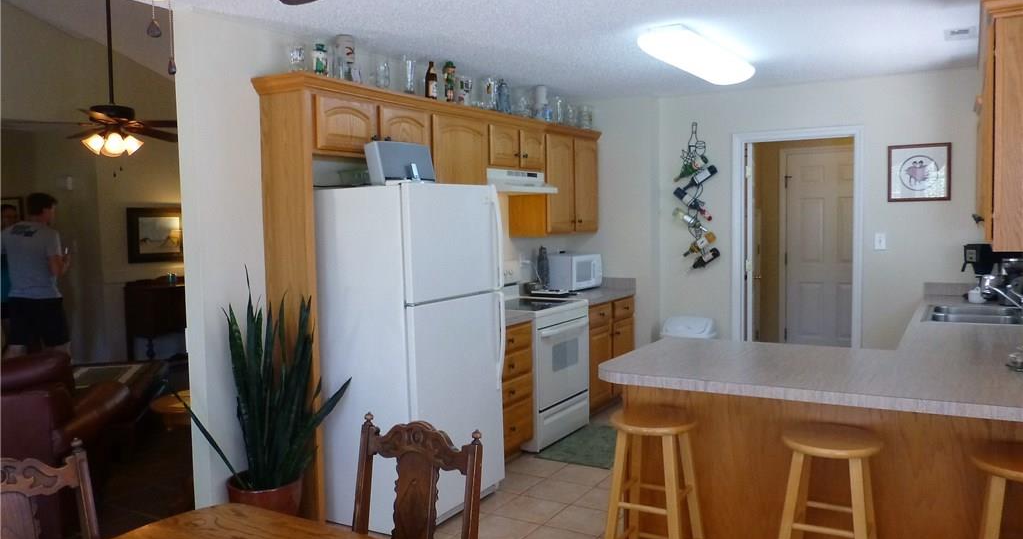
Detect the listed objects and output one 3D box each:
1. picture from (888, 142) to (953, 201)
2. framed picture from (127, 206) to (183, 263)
[{"bbox_3d":[2.700,-0.640,4.694,0.362,0.372,0.025,1,4,31],"label":"picture"},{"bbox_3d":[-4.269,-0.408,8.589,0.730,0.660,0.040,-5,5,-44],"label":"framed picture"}]

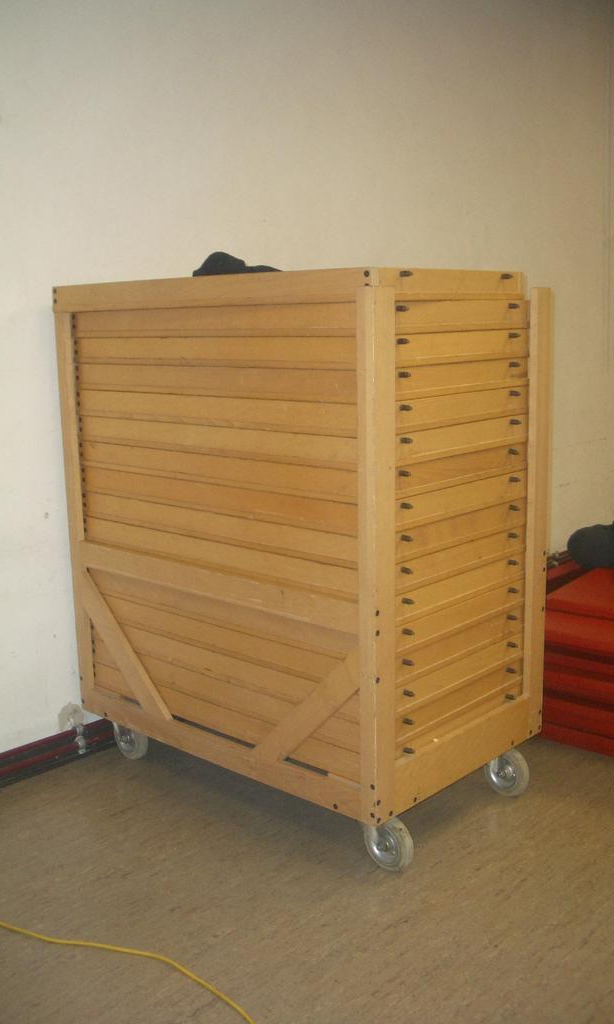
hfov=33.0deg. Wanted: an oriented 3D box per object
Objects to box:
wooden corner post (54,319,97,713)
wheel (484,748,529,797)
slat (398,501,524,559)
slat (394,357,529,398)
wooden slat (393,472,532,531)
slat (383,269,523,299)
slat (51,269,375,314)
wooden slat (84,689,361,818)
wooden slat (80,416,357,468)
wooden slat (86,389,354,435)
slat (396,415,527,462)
[{"bbox_3d":[-0.701,0.008,3.261,0.062,1.280,0.075,9,14,42],"label":"wooden corner post"},{"bbox_3d":[0.613,0.804,3.186,0.126,0.126,0.046,9,15,42],"label":"wheel"},{"bbox_3d":[0.406,0.049,2.837,0.022,0.084,0.705,9,15,42],"label":"slat"},{"bbox_3d":[0.379,-0.343,2.652,0.024,0.079,0.668,9,15,42],"label":"slat"},{"bbox_3d":[0.386,-0.032,2.711,0.024,0.082,0.668,9,15,42],"label":"wooden slat"},{"bbox_3d":[0.373,-0.575,2.636,0.023,0.076,0.646,9,15,42],"label":"slat"},{"bbox_3d":[-0.314,-0.593,2.814,1.278,0.076,0.023,9,15,42],"label":"slat"},{"bbox_3d":[-0.294,0.690,3.100,1.277,0.085,0.024,9,15,42],"label":"wooden slat"},{"bbox_3d":[-0.280,-0.196,2.799,1.142,0.079,0.024,9,15,42],"label":"wooden slat"},{"bbox_3d":[-0.281,-0.285,2.917,1.206,0.083,0.022,9,15,42],"label":"wooden slat"},{"bbox_3d":[0.392,-0.191,2.729,0.023,0.080,0.685,9,15,42],"label":"slat"}]

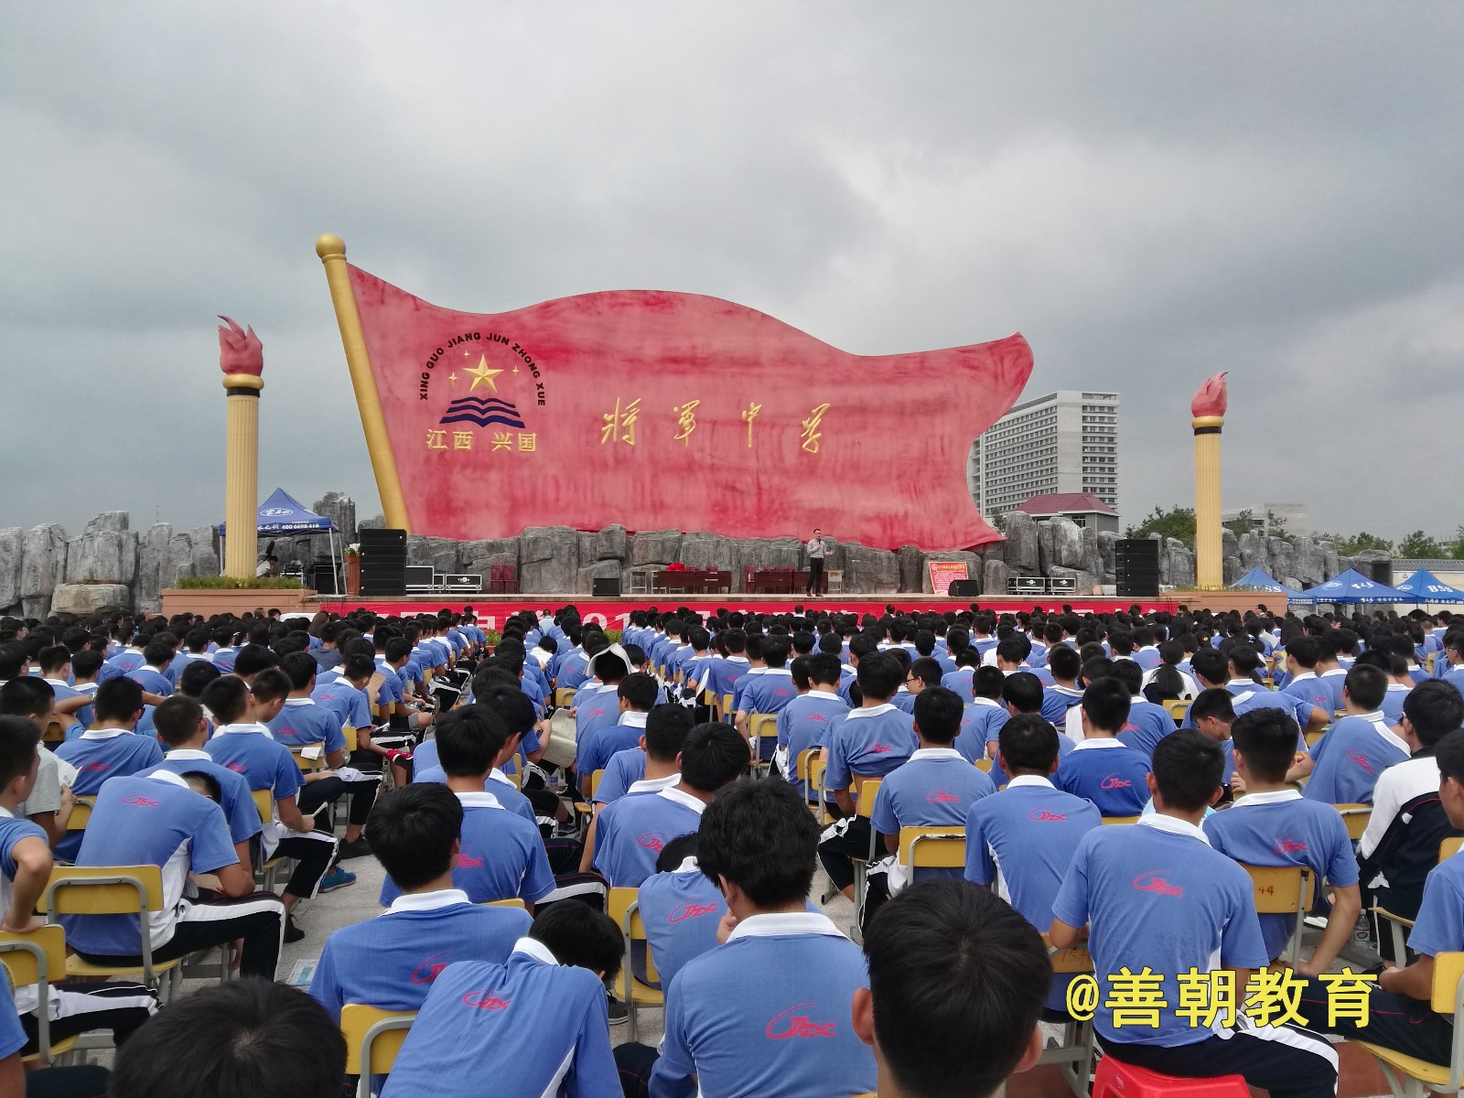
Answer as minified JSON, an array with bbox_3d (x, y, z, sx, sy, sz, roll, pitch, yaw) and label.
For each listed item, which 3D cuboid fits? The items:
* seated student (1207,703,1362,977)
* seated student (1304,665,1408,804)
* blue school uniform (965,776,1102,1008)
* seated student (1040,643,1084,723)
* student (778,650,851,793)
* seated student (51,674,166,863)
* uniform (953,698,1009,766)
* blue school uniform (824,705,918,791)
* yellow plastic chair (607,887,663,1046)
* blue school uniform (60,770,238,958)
[{"bbox_3d":[1.665,1.121,3.500,0.500,1.280,0.780,0,-2,5],"label":"seated student"},{"bbox_3d":[2.380,1.097,4.450,0.520,1.280,0.780,0,-2,-7],"label":"seated student"},{"bbox_3d":[0.892,1.006,3.330,0.450,0.640,0.320,0,-2,-4],"label":"blue school uniform"},{"bbox_3d":[2.040,1.224,6.850,0.460,1.260,0.820,0,-2,6],"label":"seated student"},{"bbox_3d":[0.525,1.206,6.300,0.460,1.260,0.820,-1,-2,12],"label":"student"},{"bbox_3d":[-2.290,1.106,4.150,0.520,1.270,0.780,0,-2,-5],"label":"seated student"},{"bbox_3d":[1.301,1.051,5.700,0.430,0.600,0.340,-1,-2,20],"label":"uniform"},{"bbox_3d":[0.649,0.961,5.050,0.440,0.480,0.320,0,-2,-8],"label":"blue school uniform"},{"bbox_3d":[-0.170,1.330,3.170,0.390,0.790,0.450,0,-2,-8],"label":"yellow plastic chair"},{"bbox_3d":[-1.920,1.031,3.630,0.480,0.570,0.460,0,-2,12],"label":"blue school uniform"}]

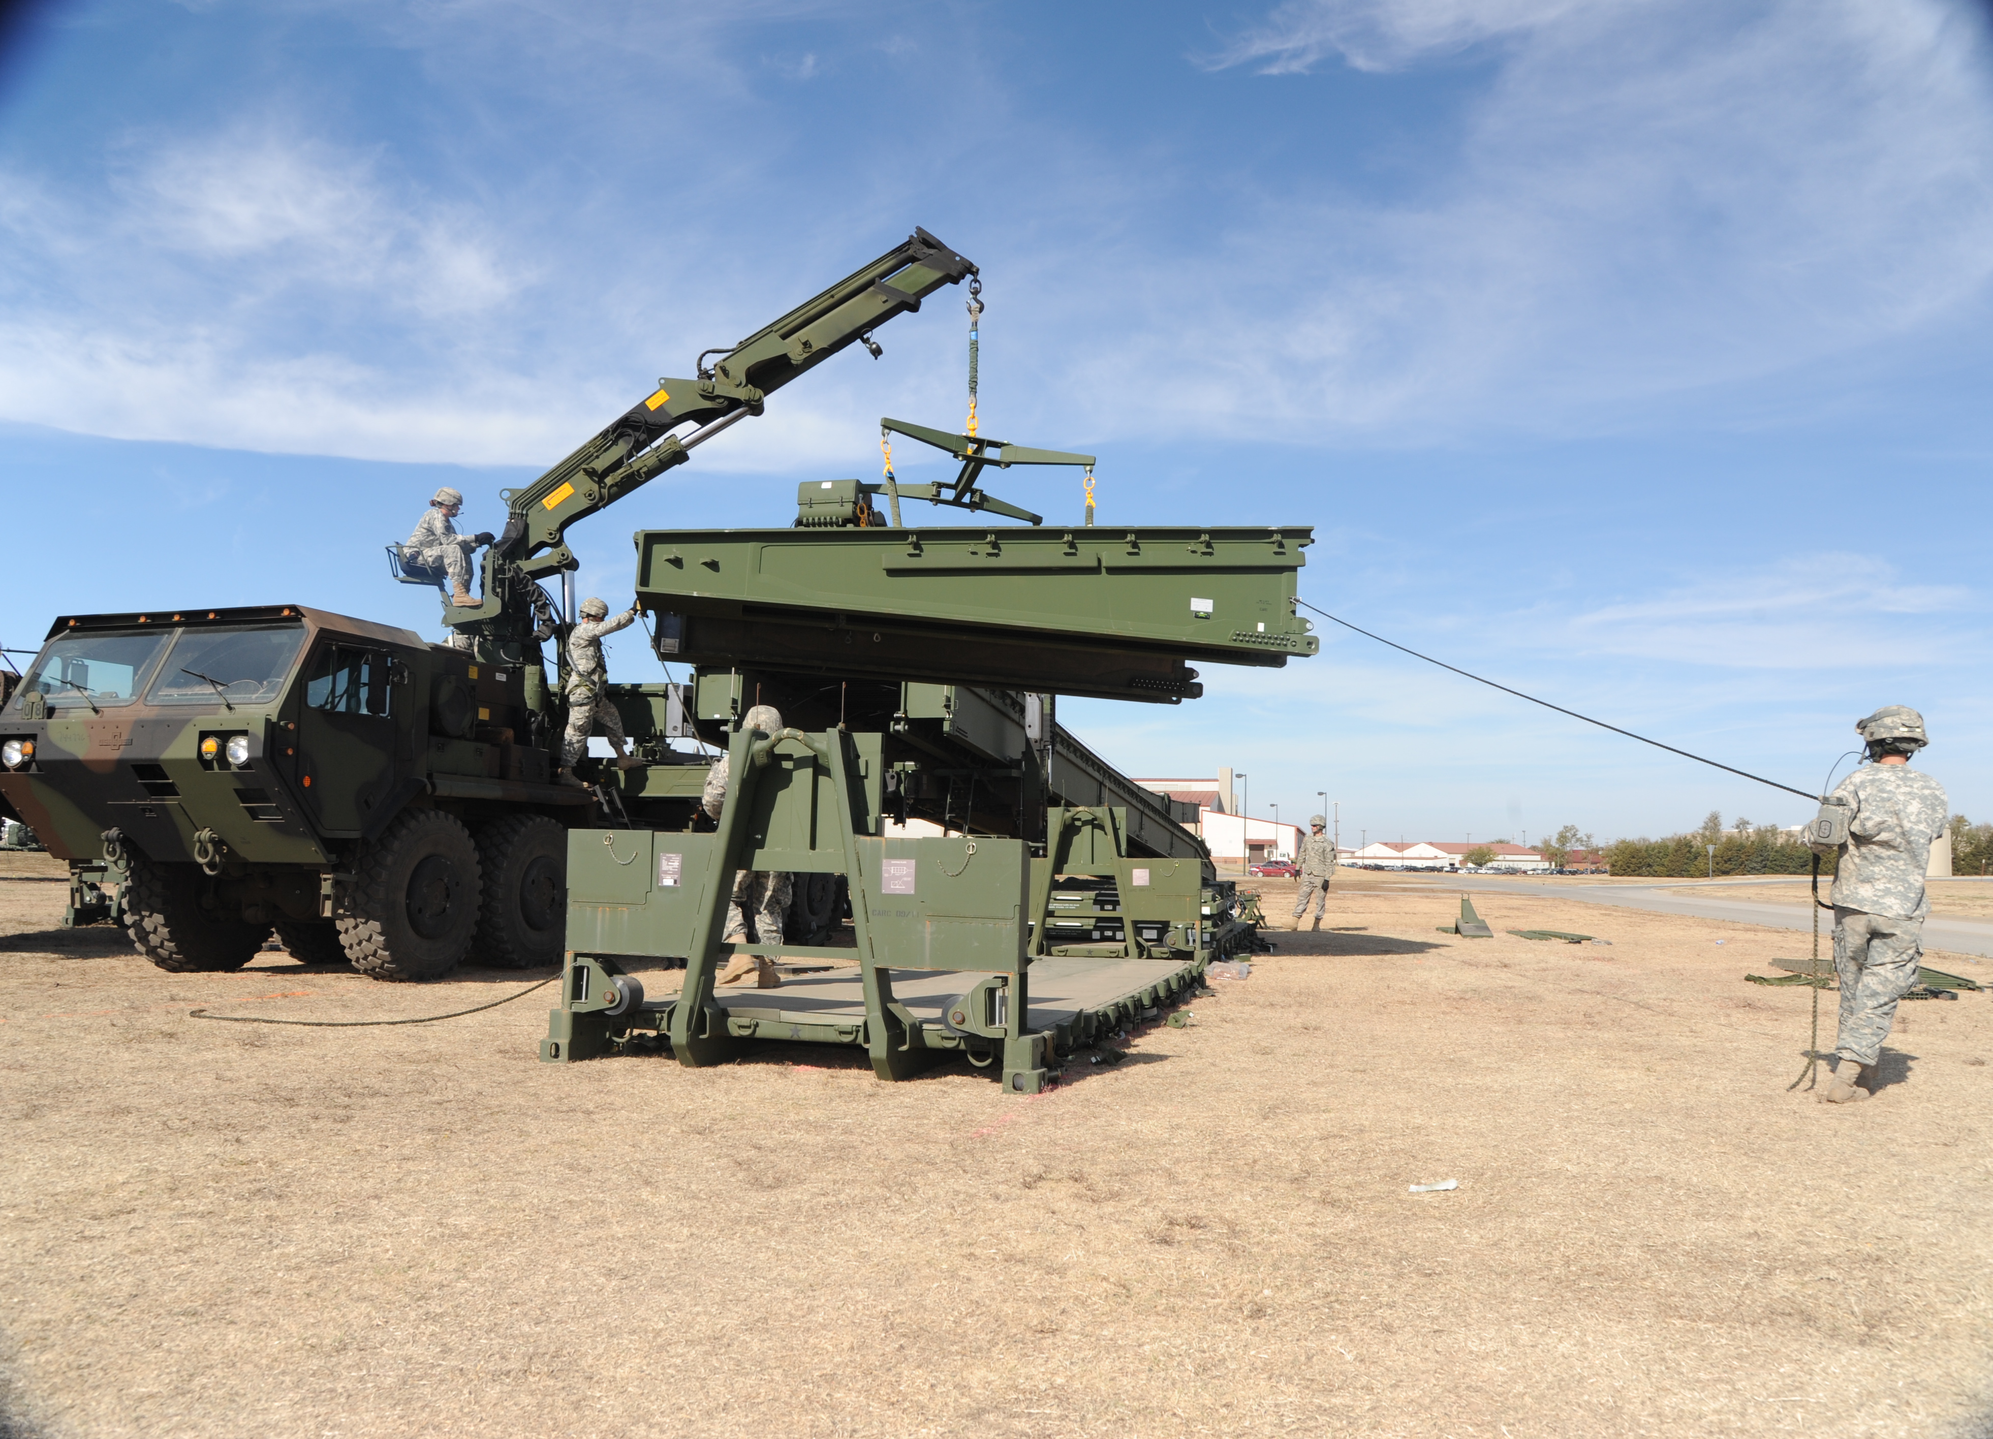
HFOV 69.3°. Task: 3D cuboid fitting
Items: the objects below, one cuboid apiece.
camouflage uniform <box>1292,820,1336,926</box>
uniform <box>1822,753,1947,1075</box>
[{"bbox_3d":[4.938,2.375,22.340,0.580,1.780,0.460,-4,-7,40],"label":"camouflage uniform"},{"bbox_3d":[4.067,0.887,6.600,0.550,1.397,0.450,-1,-6,17],"label":"uniform"}]

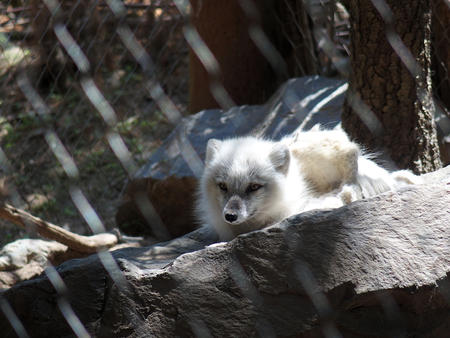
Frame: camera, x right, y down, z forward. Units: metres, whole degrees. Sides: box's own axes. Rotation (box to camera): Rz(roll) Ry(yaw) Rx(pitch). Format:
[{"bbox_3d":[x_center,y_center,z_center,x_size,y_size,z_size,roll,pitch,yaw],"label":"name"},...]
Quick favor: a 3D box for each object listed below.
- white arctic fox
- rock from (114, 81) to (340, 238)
[{"bbox_3d":[0.135,0.031,6.450,0.250,0.200,0.470,9,15,37],"label":"white arctic fox"},{"bbox_3d":[0.021,-0.019,6.950,0.450,0.220,0.420,0,12,0],"label":"rock"}]

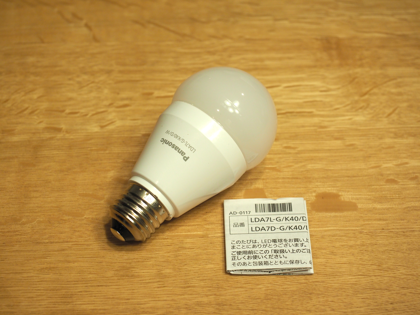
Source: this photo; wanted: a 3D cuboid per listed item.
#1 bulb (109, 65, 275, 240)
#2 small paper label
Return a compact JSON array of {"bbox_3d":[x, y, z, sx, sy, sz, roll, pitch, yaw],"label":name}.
[{"bbox_3d":[-0.011,0.000,0.510,0.060,0.060,0.112,33,70,27],"label":"bulb"},{"bbox_3d":[0.029,0.040,0.503,0.044,0.003,0.047,-1,47,0],"label":"small paper label"}]

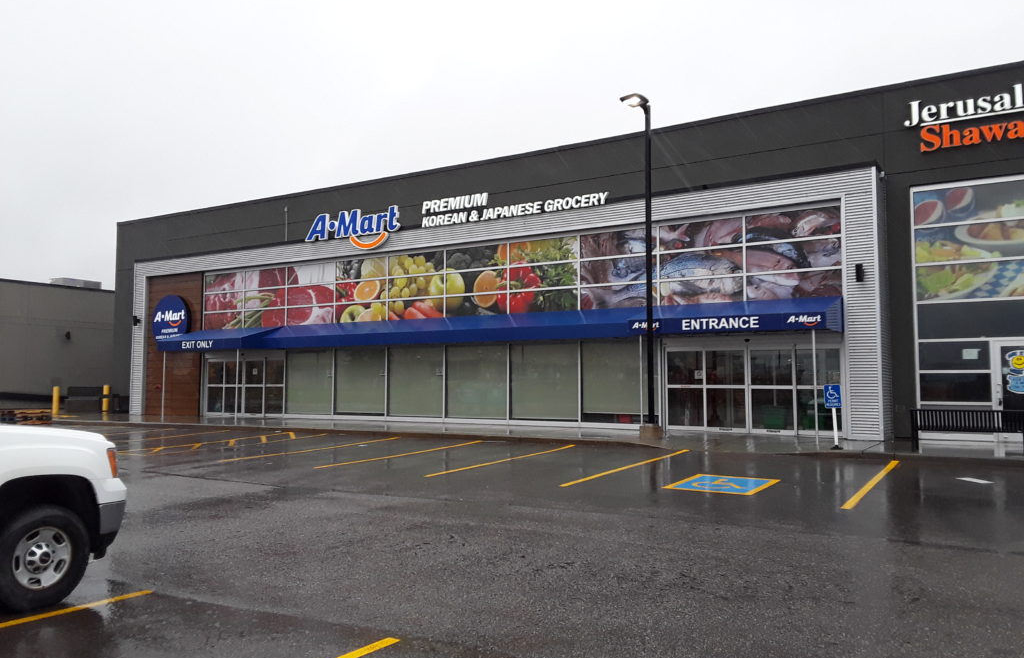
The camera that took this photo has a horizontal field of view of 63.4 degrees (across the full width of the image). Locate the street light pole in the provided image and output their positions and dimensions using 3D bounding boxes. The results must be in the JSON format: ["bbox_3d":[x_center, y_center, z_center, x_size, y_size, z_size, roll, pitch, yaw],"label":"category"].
[{"bbox_3d":[3.038,-1.434,19.226,0.470,7.959,1.150,-2,-5,33],"label":"street light pole"}]

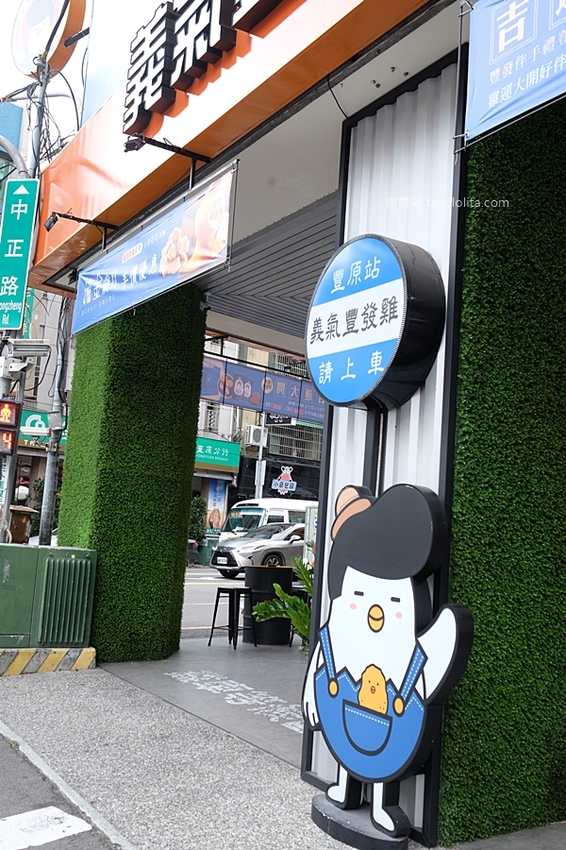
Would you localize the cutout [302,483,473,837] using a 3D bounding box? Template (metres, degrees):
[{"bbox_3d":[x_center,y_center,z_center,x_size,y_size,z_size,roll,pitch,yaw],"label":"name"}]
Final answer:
[{"bbox_3d":[0.457,1.055,3.895,0.100,1.530,1.100,9,-8,-32],"label":"cutout"}]

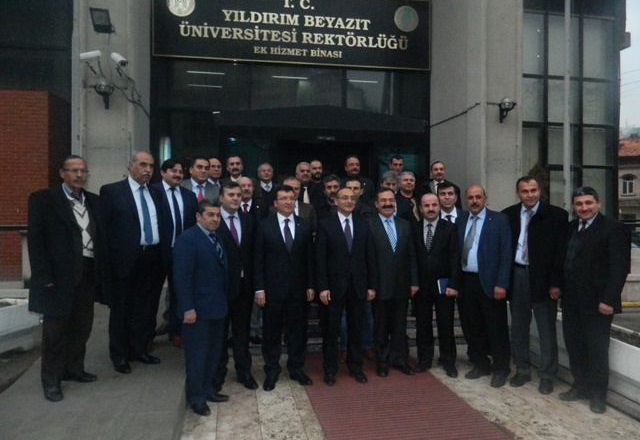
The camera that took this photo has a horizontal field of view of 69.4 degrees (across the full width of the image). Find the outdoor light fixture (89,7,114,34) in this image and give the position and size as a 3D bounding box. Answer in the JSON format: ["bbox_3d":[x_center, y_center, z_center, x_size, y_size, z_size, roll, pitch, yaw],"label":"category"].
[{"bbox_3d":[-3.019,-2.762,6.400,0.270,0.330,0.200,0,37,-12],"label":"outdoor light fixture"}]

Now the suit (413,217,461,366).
[{"bbox_3d":[1.078,0.685,4.330,0.500,1.400,0.300,1,1,20],"label":"suit"}]

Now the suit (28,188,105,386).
[{"bbox_3d":[-1.881,0.493,3.430,0.330,1.480,0.530,2,2,40],"label":"suit"}]

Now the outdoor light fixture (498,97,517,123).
[{"bbox_3d":[3.014,-1.781,7.450,0.240,0.410,0.280,0,2,-10],"label":"outdoor light fixture"}]

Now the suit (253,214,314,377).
[{"bbox_3d":[-0.328,0.678,4.173,0.550,1.460,0.330,0,2,-7],"label":"suit"}]

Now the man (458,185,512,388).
[{"bbox_3d":[1.437,0.565,4.060,0.540,1.750,0.340,1,1,38],"label":"man"}]

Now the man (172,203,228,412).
[{"bbox_3d":[-0.931,0.647,3.622,0.500,1.640,0.350,-1,2,-40],"label":"man"}]

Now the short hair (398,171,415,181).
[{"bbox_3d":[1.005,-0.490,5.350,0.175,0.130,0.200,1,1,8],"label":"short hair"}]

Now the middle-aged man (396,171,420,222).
[{"bbox_3d":[1.053,0.315,5.500,0.510,1.720,0.320,0,1,0],"label":"middle-aged man"}]

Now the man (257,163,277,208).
[{"bbox_3d":[-0.637,0.172,5.508,0.500,1.700,0.330,0,2,-5],"label":"man"}]

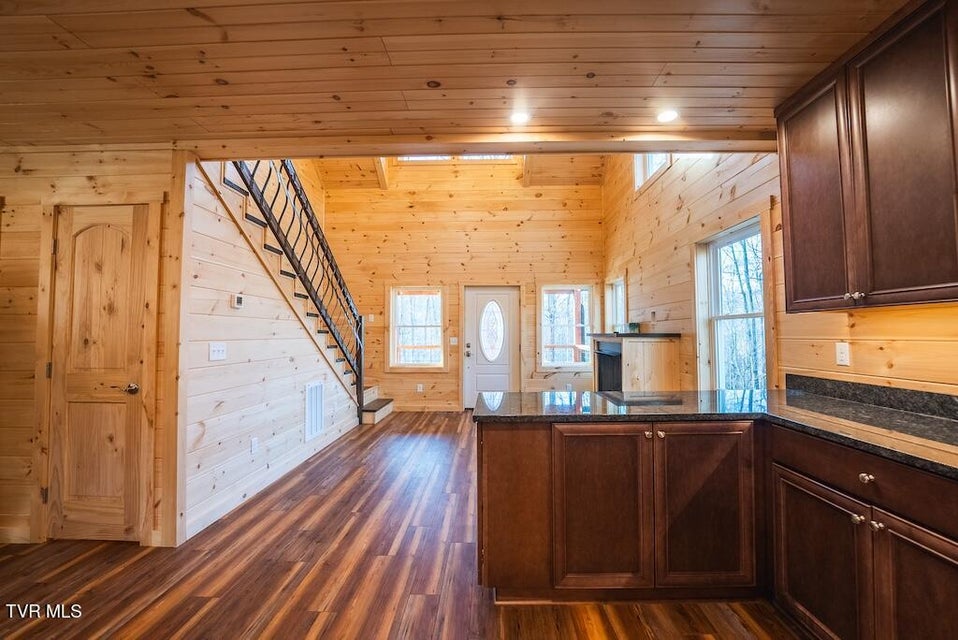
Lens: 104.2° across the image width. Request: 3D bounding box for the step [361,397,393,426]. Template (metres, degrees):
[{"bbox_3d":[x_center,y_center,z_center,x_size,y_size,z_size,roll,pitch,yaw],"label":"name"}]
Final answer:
[{"bbox_3d":[-1.573,1.408,5.738,0.279,0.201,0.876,-1,-2,1],"label":"step"}]

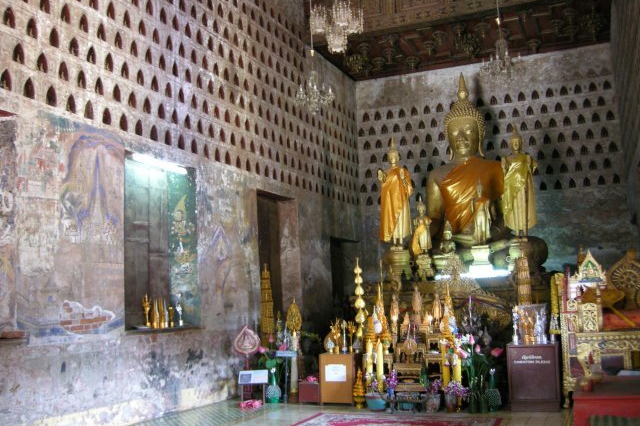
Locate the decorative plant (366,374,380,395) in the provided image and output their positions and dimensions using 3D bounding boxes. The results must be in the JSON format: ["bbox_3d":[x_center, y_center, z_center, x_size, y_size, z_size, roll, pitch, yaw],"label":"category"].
[{"bbox_3d":[0.770,2.468,9.580,0.200,0.300,0.200,-5,-8,23],"label":"decorative plant"}]

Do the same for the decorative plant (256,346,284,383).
[{"bbox_3d":[-0.741,2.268,9.964,0.400,0.530,0.360,-5,-8,22],"label":"decorative plant"}]

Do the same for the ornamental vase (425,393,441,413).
[{"bbox_3d":[1.562,2.645,9.240,0.220,0.270,0.220,-5,-8,23],"label":"ornamental vase"}]

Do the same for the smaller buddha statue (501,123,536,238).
[{"bbox_3d":[3.752,-0.622,12.684,0.660,2.120,0.500,-5,-8,23],"label":"smaller buddha statue"}]

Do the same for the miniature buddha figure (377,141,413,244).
[{"bbox_3d":[1.397,-0.342,12.312,0.530,1.900,0.430,-5,-8,22],"label":"miniature buddha figure"}]

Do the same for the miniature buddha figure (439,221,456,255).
[{"bbox_3d":[2.252,0.450,11.758,0.310,0.590,0.250,-5,-8,22],"label":"miniature buddha figure"}]

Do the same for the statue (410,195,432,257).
[{"bbox_3d":[1.808,0.241,11.858,0.350,1.080,0.270,-5,-8,22],"label":"statue"}]

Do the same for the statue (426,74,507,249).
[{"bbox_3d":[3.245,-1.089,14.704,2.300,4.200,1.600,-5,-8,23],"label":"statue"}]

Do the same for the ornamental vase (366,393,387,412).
[{"bbox_3d":[0.747,2.544,8.961,0.280,0.205,0.280,-2,-7,0],"label":"ornamental vase"}]

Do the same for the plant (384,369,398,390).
[{"bbox_3d":[0.947,2.197,8.783,0.180,0.260,0.170,-5,-8,22],"label":"plant"}]

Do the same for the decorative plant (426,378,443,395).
[{"bbox_3d":[1.491,2.259,8.668,0.200,0.230,0.190,-5,-8,22],"label":"decorative plant"}]

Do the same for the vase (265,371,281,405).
[{"bbox_3d":[-0.741,2.753,10.500,0.235,0.480,0.235,-2,-7,0],"label":"vase"}]

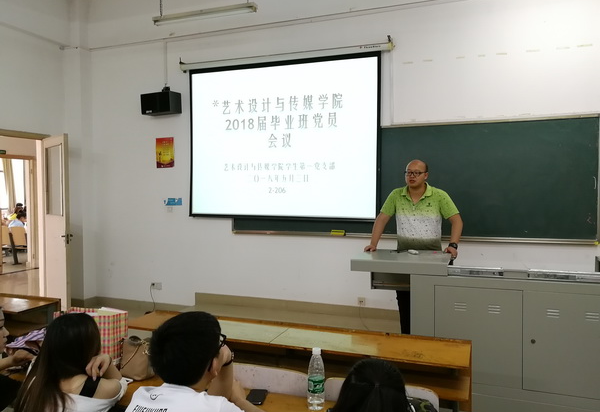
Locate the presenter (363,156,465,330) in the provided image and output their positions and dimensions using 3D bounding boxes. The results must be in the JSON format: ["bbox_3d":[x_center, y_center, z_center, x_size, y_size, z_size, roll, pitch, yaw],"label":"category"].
[{"bbox_3d":[1.040,0.464,4.299,0.840,1.750,0.480,1,2,23],"label":"presenter"}]

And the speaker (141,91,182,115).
[{"bbox_3d":[-1.764,-1.302,5.984,0.447,0.250,0.231,1,6,24],"label":"speaker"}]

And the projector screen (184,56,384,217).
[{"bbox_3d":[-0.268,-0.783,5.619,2.460,1.888,0.050,1,2,20],"label":"projector screen"}]

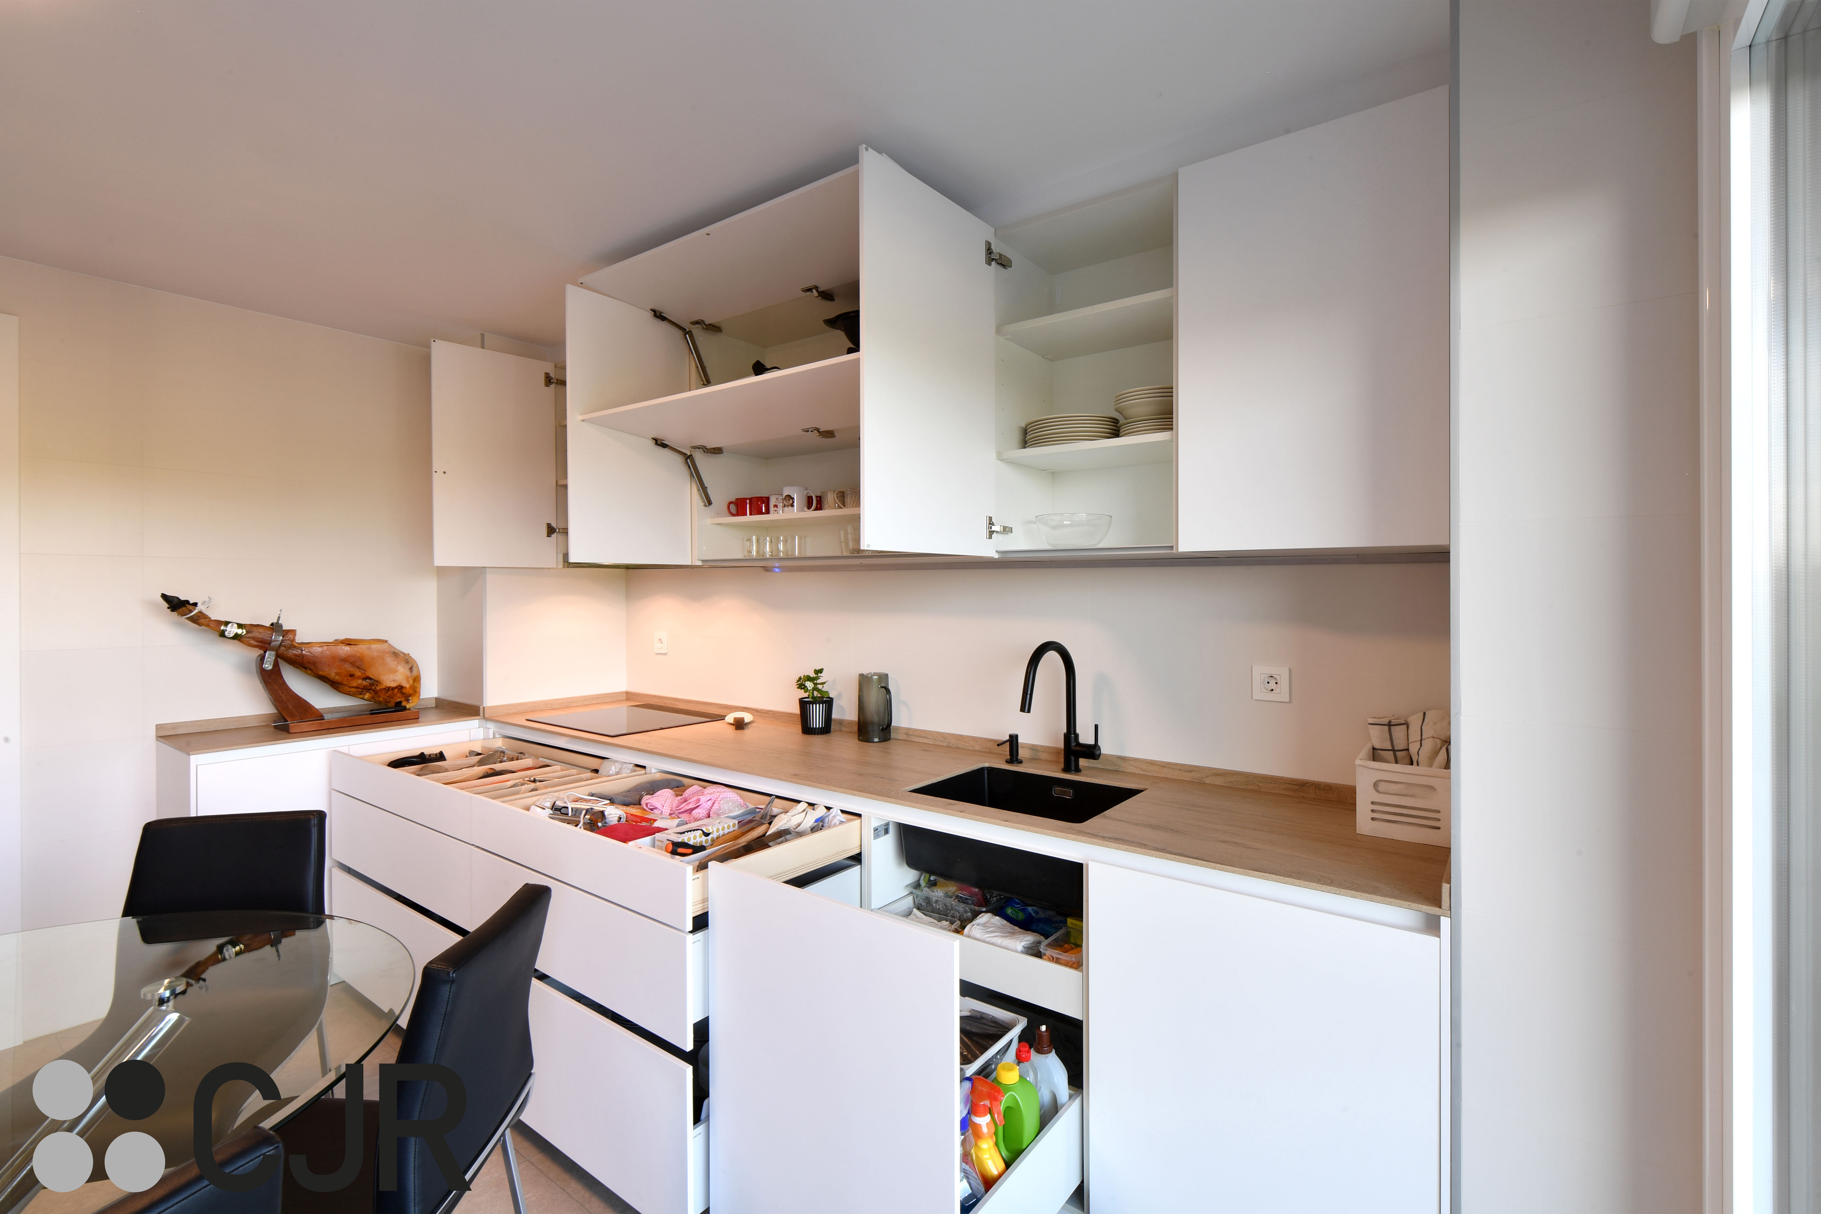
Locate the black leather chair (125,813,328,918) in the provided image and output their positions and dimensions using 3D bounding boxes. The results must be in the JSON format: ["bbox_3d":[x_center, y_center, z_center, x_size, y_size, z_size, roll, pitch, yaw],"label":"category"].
[{"bbox_3d":[-1.490,0.931,1.630,0.440,0.880,0.560,0,2,-12],"label":"black leather chair"}]

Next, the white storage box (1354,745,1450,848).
[{"bbox_3d":[1.059,0.396,1.715,0.172,0.147,0.220,1,2,37],"label":"white storage box"}]

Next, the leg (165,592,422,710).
[{"bbox_3d":[-2.193,0.174,2.924,0.200,0.430,0.765,1,2,37],"label":"leg"}]

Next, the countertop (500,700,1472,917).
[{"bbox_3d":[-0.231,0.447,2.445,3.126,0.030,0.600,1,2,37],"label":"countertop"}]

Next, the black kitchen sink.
[{"bbox_3d":[0.297,0.556,2.029,0.480,0.190,0.385,1,2,37],"label":"black kitchen sink"}]

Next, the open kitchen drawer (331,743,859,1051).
[{"bbox_3d":[-1.028,0.676,2.372,1.890,0.361,0.550,1,2,37],"label":"open kitchen drawer"}]

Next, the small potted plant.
[{"bbox_3d":[-0.332,0.324,2.806,0.122,0.232,0.122,0,2,0],"label":"small potted plant"}]

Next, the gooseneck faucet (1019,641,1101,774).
[{"bbox_3d":[0.402,0.275,2.159,0.240,0.365,0.125,-1,2,-43],"label":"gooseneck faucet"}]

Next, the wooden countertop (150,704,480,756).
[{"bbox_3d":[-2.090,0.429,2.928,0.430,0.035,0.870,1,2,36],"label":"wooden countertop"}]

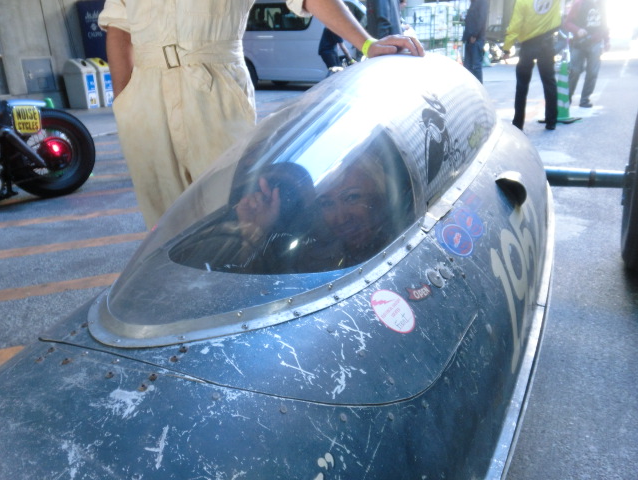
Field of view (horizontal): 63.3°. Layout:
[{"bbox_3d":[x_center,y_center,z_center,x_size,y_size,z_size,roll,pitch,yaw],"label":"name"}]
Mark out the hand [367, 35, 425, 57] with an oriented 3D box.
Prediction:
[{"bbox_3d":[0.225,-0.561,1.500,0.165,0.075,0.100,-6,20,-6],"label":"hand"}]

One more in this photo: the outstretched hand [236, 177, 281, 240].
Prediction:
[{"bbox_3d":[-0.124,-0.065,1.060,0.090,0.125,0.070,1,20,14],"label":"outstretched hand"}]

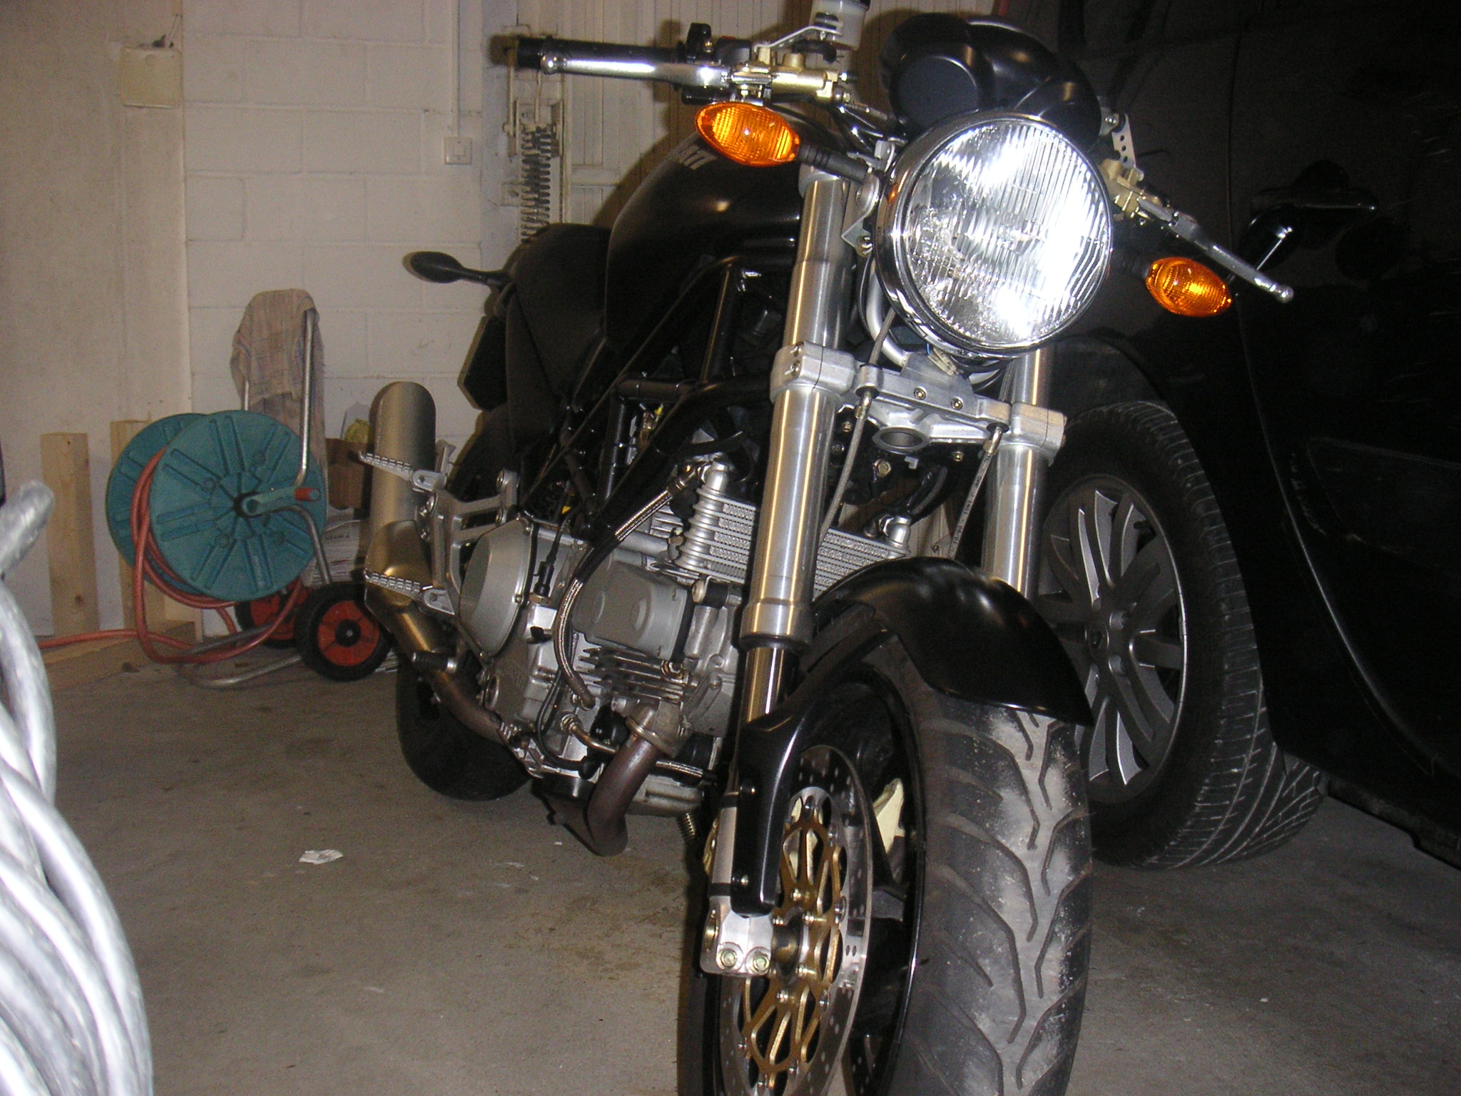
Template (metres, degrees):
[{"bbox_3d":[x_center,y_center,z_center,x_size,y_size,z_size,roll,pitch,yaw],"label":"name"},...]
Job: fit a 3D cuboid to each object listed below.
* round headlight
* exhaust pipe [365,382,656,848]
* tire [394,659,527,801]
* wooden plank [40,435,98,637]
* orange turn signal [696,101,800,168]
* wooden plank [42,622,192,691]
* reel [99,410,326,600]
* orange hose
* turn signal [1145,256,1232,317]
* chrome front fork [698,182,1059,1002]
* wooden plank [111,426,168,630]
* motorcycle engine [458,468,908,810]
[{"bbox_3d":[0.207,-0.261,1.358,0.192,0.192,0.140,14,4,-15],"label":"round headlight"},{"bbox_3d":[-0.326,0.029,2.173,0.230,0.450,1.120,16,3,-21],"label":"exhaust pipe"},{"bbox_3d":[-0.373,0.098,2.608,0.178,0.630,0.630,16,3,-21],"label":"tire"},{"bbox_3d":[-1.494,-0.027,3.644,0.105,0.472,0.040,0,9,-6],"label":"wooden plank"},{"bbox_3d":[0.015,-0.352,1.365,0.094,0.053,0.052,14,4,-15],"label":"orange turn signal"},{"bbox_3d":[-1.339,0.222,3.412,0.100,0.060,0.430,4,10,21],"label":"wooden plank"},{"bbox_3d":[-1.055,-0.090,3.260,0.375,0.375,0.290,-7,12,-39],"label":"reel"},{"bbox_3d":[-1.130,0.012,3.310,0.560,0.450,0.390,0,9,-6],"label":"orange hose"},{"bbox_3d":[0.419,-0.239,1.465,0.092,0.052,0.052,14,4,-15],"label":"turn signal"},{"bbox_3d":[0.143,0.021,1.391,0.272,0.720,0.120,14,-20,-15],"label":"chrome front fork"},{"bbox_3d":[-1.338,-0.038,3.651,0.092,0.497,0.040,0,9,-6],"label":"wooden plank"},{"bbox_3d":[-0.086,0.103,1.874,0.400,0.440,0.570,16,3,-21],"label":"motorcycle engine"}]

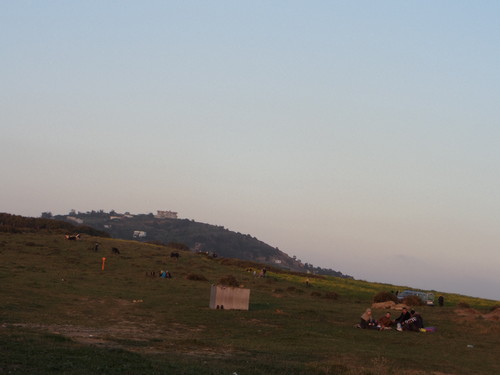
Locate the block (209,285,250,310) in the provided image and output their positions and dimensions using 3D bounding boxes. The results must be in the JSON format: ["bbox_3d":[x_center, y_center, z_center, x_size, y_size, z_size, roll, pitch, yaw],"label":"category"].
[{"bbox_3d":[-0.958,5.240,60.000,1.650,1.030,0.900,7,-4,-21],"label":"block"}]

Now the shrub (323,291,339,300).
[{"bbox_3d":[7.283,9.771,115.000,1.400,0.850,1.350,5,-4,0],"label":"shrub"}]

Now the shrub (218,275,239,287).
[{"bbox_3d":[-1.894,8.239,112.000,1.750,1.100,1.650,5,-4,0],"label":"shrub"}]

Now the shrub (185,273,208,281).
[{"bbox_3d":[-5.556,9.242,132.000,2.400,0.750,2.000,5,-4,0],"label":"shrub"}]

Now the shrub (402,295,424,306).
[{"bbox_3d":[16.079,11.112,125.000,2.100,1.150,2.000,5,-4,0],"label":"shrub"}]

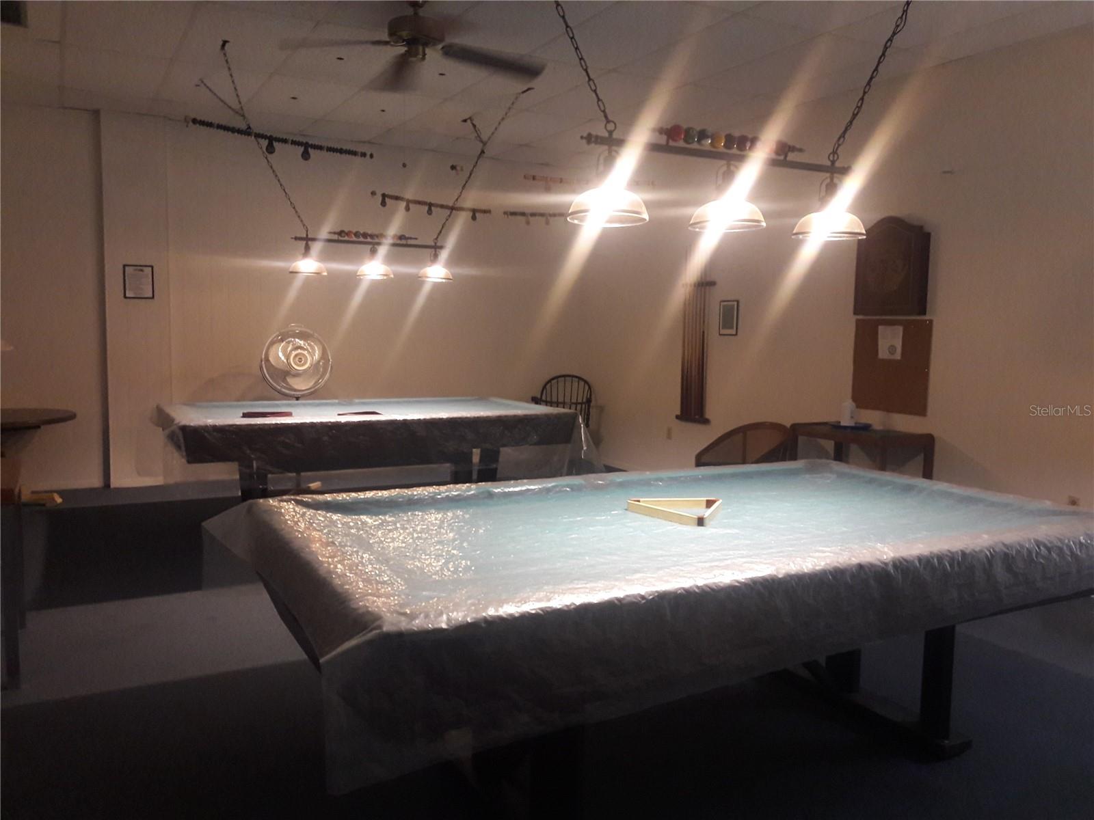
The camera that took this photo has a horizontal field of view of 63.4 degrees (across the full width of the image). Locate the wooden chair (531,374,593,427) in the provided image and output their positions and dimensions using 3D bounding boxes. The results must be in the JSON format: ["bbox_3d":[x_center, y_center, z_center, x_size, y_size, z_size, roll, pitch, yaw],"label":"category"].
[{"bbox_3d":[0.153,0.115,8.691,0.600,0.900,0.560,2,6,12],"label":"wooden chair"}]

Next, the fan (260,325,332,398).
[{"bbox_3d":[-1.959,0.007,6.982,0.560,1.350,0.450,-2,7,-28],"label":"fan"}]

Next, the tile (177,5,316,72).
[{"bbox_3d":[-1.765,-2.149,5.127,0.600,0.020,1.209,-2,6,-29],"label":"tile"}]

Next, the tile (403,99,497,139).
[{"bbox_3d":[-0.750,-2.327,7.069,0.600,0.020,1.209,-2,6,-29],"label":"tile"}]

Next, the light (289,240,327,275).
[{"bbox_3d":[-1.603,-1.022,5.928,0.250,0.240,0.250,-2,7,-28],"label":"light"}]

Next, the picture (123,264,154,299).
[{"bbox_3d":[-3.283,-1.030,7.115,0.222,0.268,0.020,-2,7,-28],"label":"picture"}]

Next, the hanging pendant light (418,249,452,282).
[{"bbox_3d":[-0.799,-1.036,6.366,0.250,0.235,0.250,1,6,0],"label":"hanging pendant light"}]

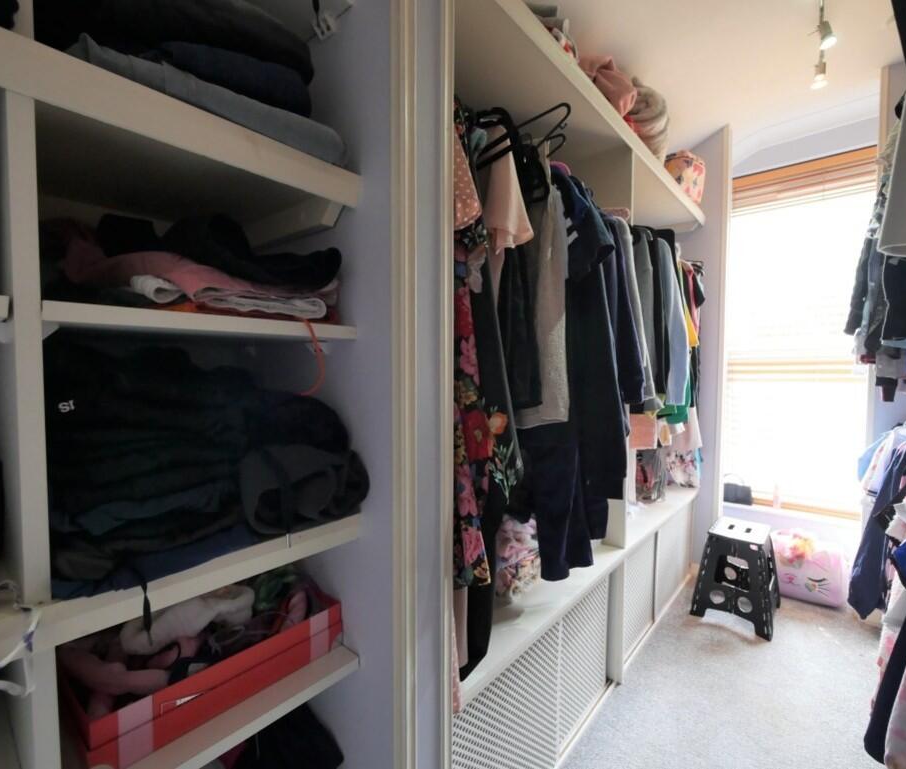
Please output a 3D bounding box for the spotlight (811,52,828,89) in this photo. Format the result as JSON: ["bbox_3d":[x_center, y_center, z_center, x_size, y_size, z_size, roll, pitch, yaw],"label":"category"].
[{"bbox_3d":[1.451,-1.241,1.645,0.056,0.110,0.060,2,3,43],"label":"spotlight"}]

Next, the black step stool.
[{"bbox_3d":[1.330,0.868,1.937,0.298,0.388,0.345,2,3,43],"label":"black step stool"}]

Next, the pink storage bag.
[{"bbox_3d":[1.748,0.917,2.142,0.380,0.275,0.200,2,3,35],"label":"pink storage bag"}]

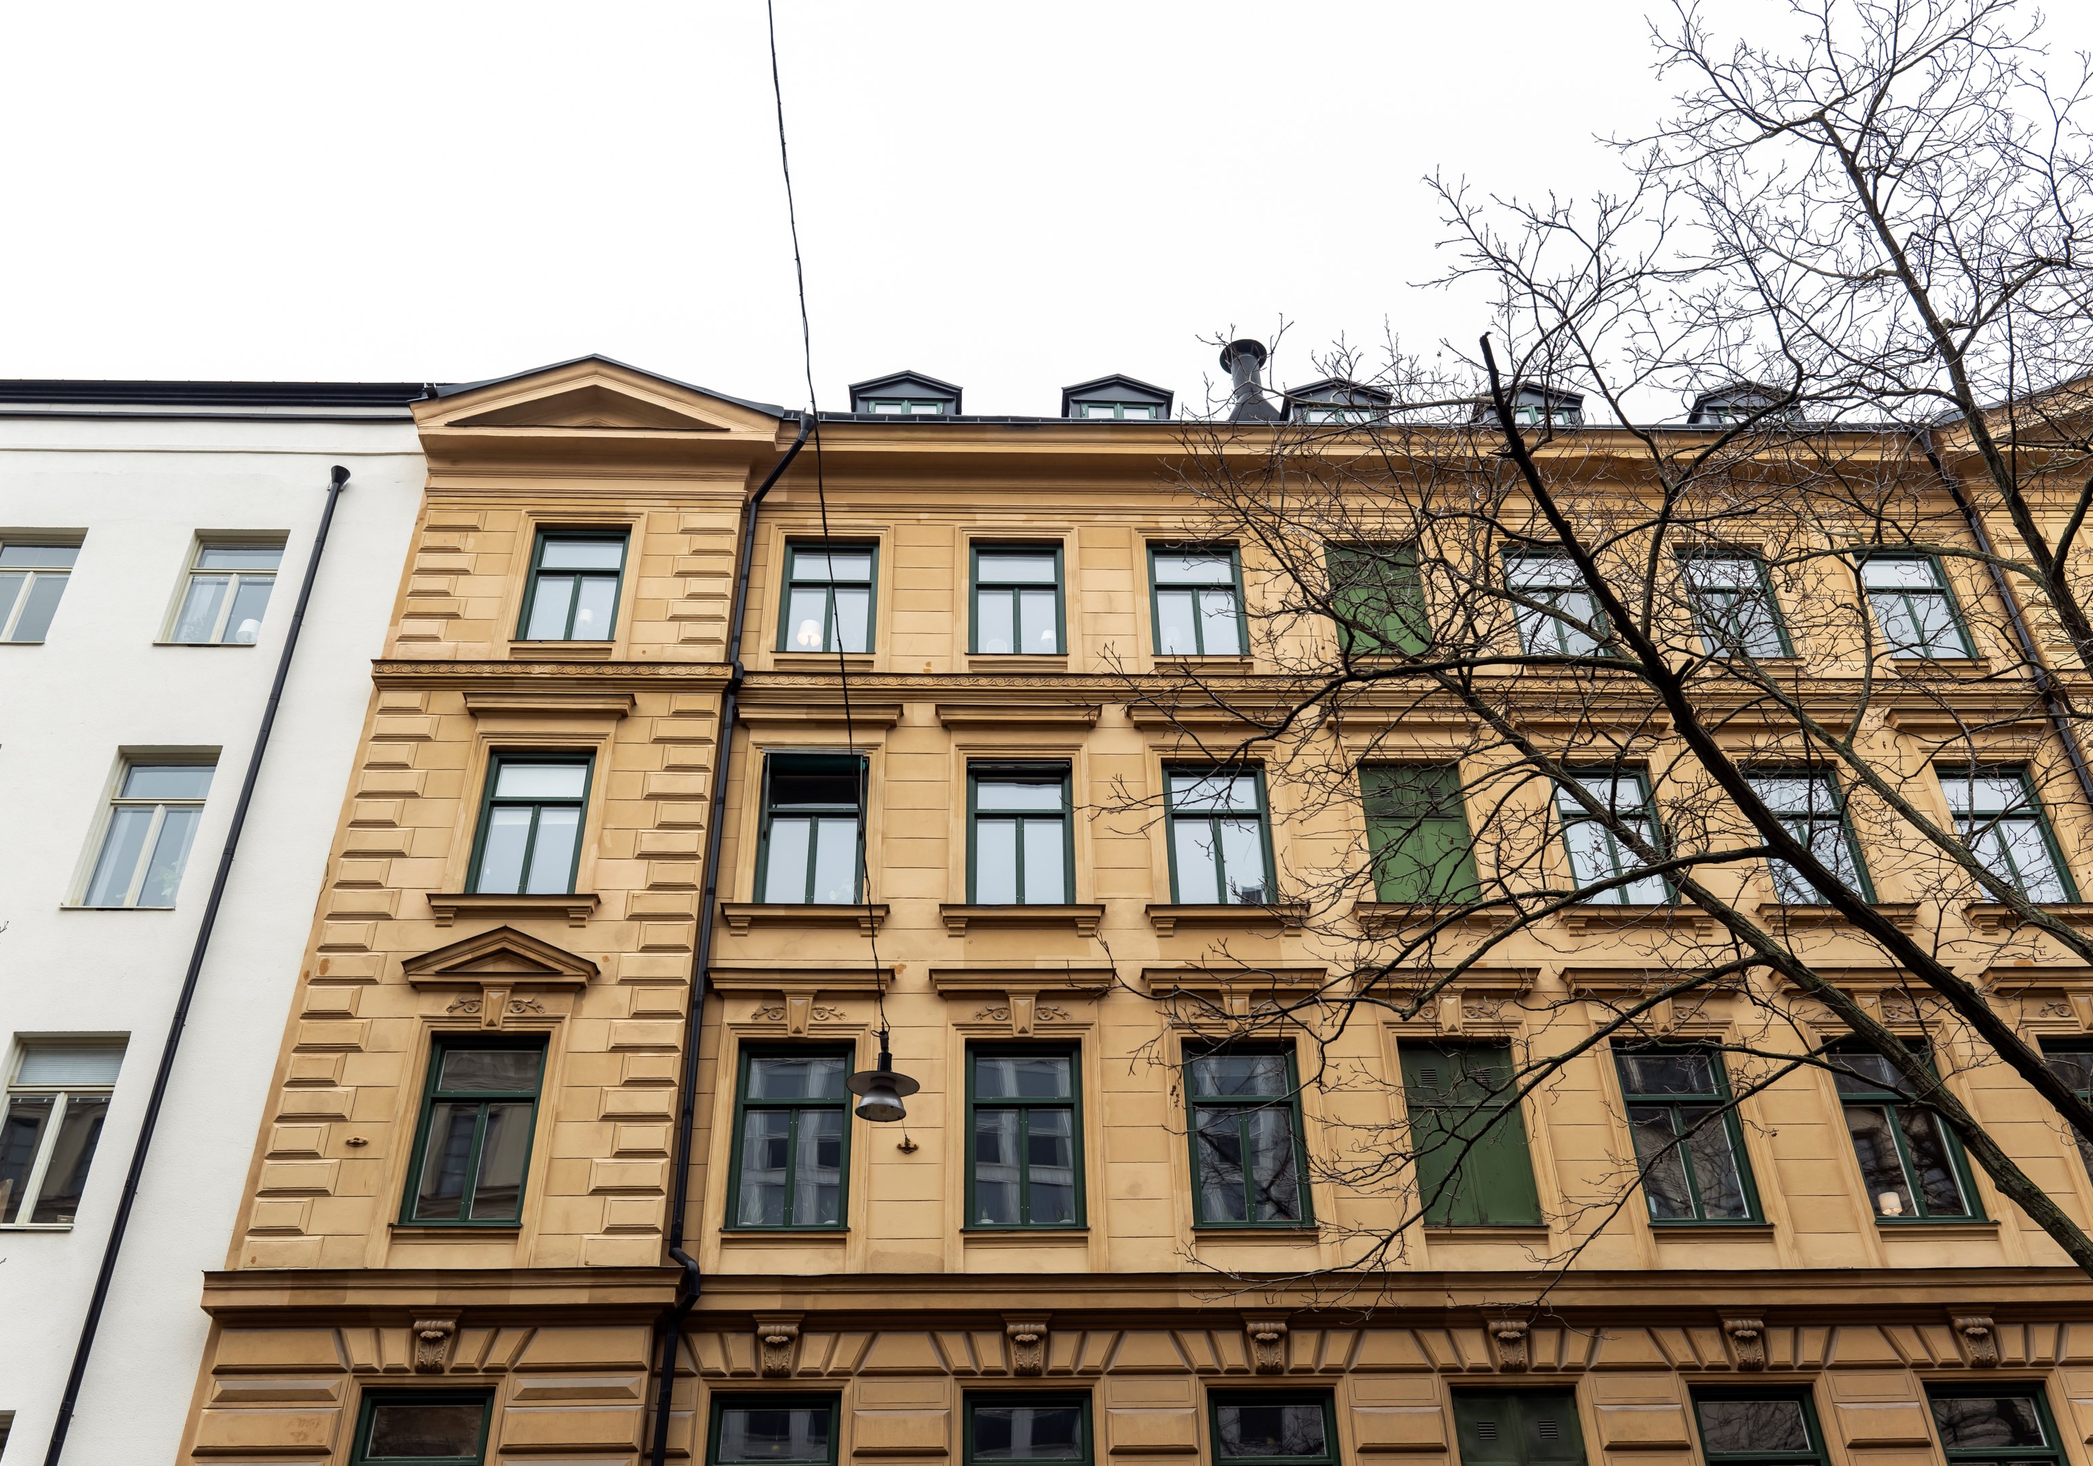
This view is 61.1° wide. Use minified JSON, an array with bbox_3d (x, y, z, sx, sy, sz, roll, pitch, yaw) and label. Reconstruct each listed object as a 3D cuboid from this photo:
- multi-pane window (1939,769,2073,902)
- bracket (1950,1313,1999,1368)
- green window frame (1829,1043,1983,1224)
[{"bbox_3d":[11.659,1.305,21.568,1.260,2.030,0.160,0,-35,-2],"label":"multi-pane window"},{"bbox_3d":[9.346,6.094,17.805,0.390,0.512,0.240,0,-35,-2],"label":"bracket"},{"bbox_3d":[9.160,4.273,19.050,1.214,2.066,0.150,0,-33,-3],"label":"green window frame"}]

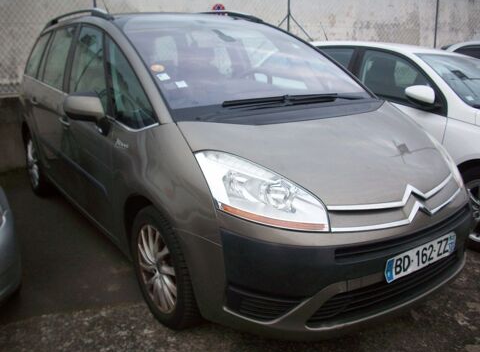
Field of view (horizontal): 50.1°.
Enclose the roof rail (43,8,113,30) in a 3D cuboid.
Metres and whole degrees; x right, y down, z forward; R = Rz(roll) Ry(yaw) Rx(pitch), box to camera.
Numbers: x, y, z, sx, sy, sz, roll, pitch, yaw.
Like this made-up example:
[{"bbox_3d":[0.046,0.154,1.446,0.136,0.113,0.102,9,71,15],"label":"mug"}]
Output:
[{"bbox_3d":[-1.320,-1.204,3.990,0.070,0.140,1.700,-11,19,-34],"label":"roof rail"}]

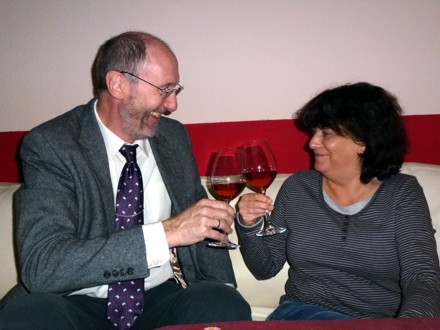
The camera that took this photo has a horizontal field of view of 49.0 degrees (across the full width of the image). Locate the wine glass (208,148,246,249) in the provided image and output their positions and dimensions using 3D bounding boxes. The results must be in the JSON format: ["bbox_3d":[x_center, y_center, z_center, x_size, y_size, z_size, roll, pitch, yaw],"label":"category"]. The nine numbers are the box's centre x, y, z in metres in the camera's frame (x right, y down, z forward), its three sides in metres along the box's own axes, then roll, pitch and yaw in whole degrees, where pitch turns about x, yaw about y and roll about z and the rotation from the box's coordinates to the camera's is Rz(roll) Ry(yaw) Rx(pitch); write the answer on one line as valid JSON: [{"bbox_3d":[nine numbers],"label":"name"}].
[{"bbox_3d":[0.018,0.074,1.090,0.079,0.217,0.079,4,-1,0],"label":"wine glass"}]

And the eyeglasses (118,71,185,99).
[{"bbox_3d":[-0.166,-0.190,1.128,0.137,0.040,0.138,25,16,10],"label":"eyeglasses"}]

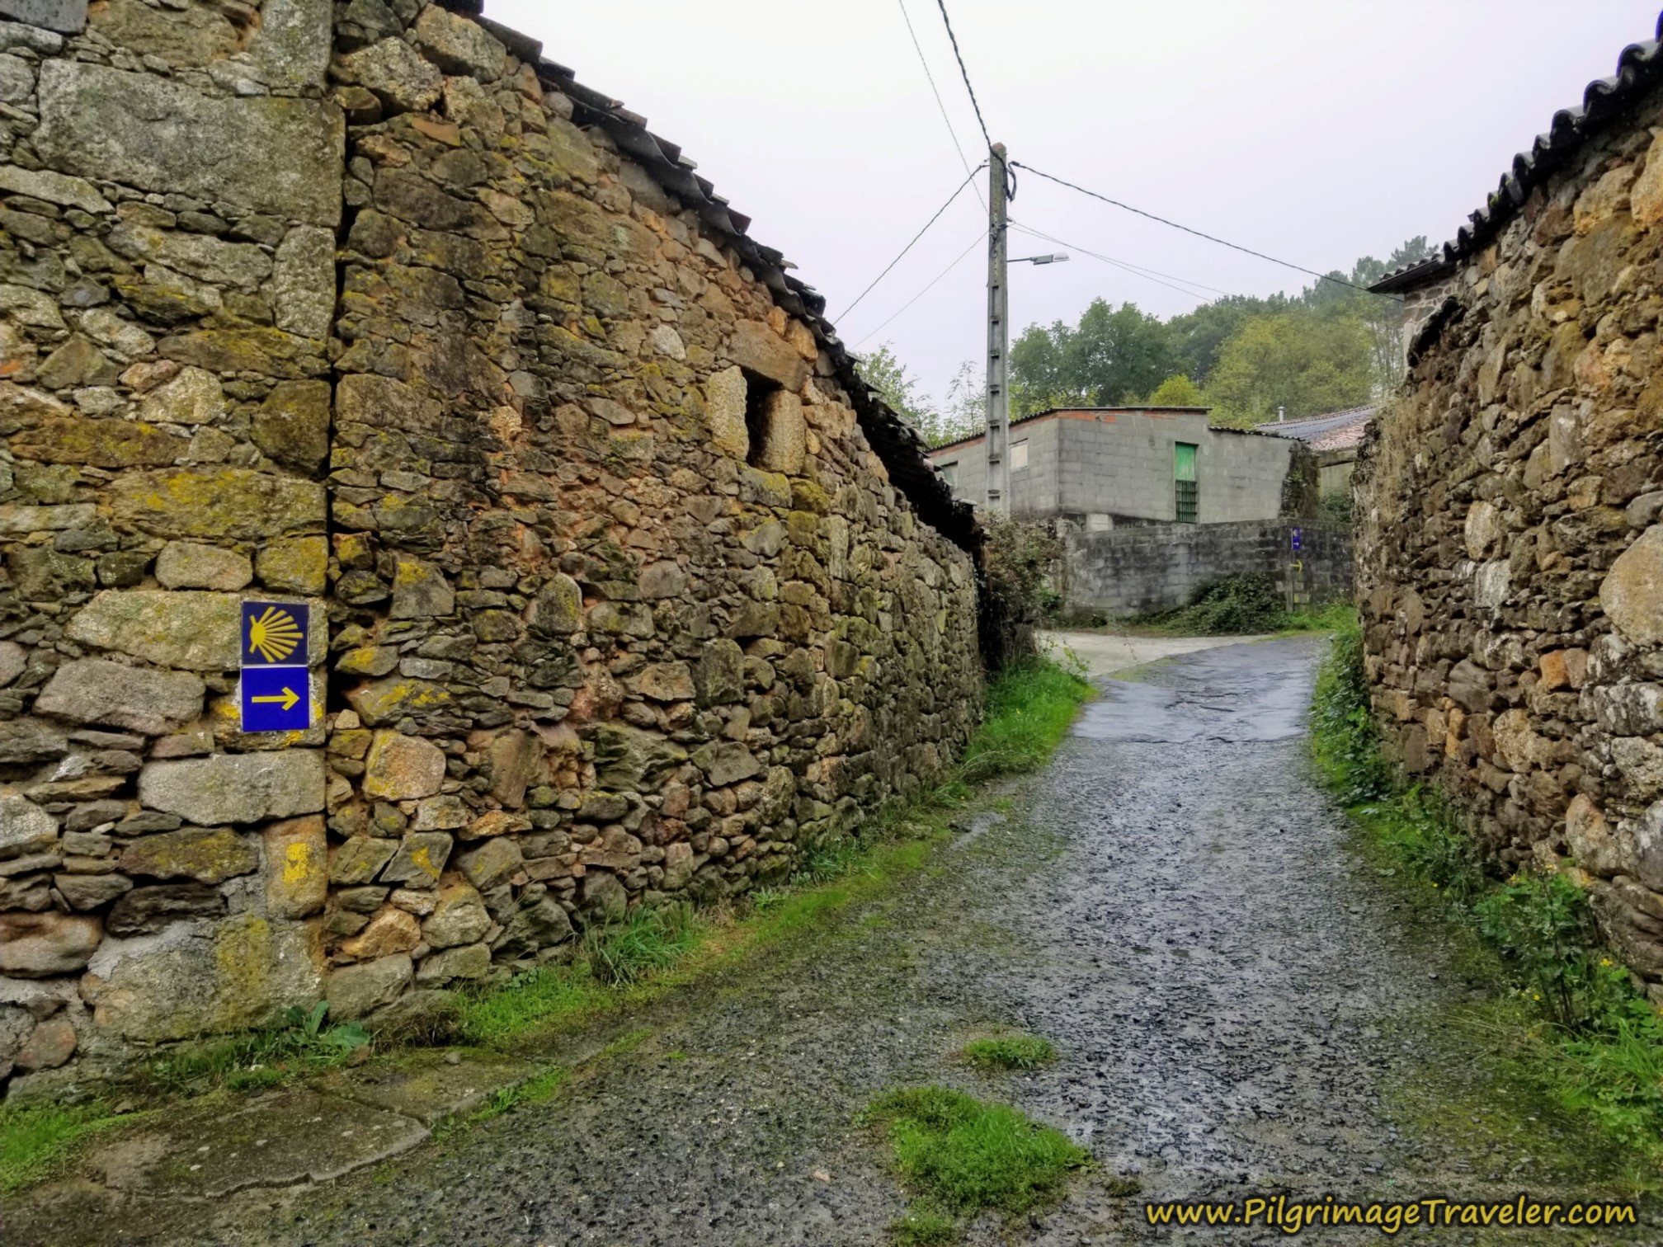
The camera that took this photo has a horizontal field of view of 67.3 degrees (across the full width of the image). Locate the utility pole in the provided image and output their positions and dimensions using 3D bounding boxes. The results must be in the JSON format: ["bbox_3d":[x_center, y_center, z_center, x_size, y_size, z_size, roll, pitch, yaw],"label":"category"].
[{"bbox_3d":[2.343,-3.323,17.600,0.250,6.881,0.270,-1,-2,27],"label":"utility pole"}]

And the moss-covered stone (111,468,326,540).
[{"bbox_3d":[-1.960,-0.367,3.929,0.280,0.220,0.624,-1,-2,45],"label":"moss-covered stone"}]

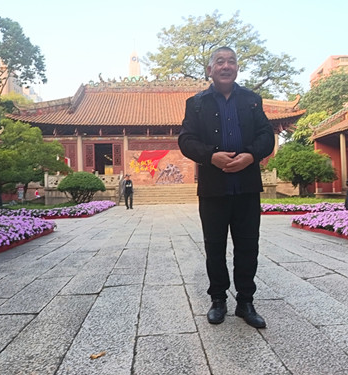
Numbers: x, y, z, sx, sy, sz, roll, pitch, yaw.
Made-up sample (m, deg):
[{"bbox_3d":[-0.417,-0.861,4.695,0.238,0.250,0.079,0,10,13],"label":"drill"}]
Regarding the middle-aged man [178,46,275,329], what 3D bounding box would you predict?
[{"bbox_3d":[0.332,-0.031,2.150,0.590,1.700,0.370,-1,-1,0],"label":"middle-aged man"}]

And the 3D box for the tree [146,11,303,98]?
[{"bbox_3d":[6.700,-11.200,45.000,20.000,24.000,18.000,-1,-1,0],"label":"tree"}]

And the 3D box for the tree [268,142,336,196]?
[{"bbox_3d":[7.355,-1.096,20.000,4.000,3.250,3.700,-1,-1,0],"label":"tree"}]

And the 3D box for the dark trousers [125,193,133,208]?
[{"bbox_3d":[-2.151,0.585,16.500,0.440,0.840,0.300,-1,-1,-3],"label":"dark trousers"}]

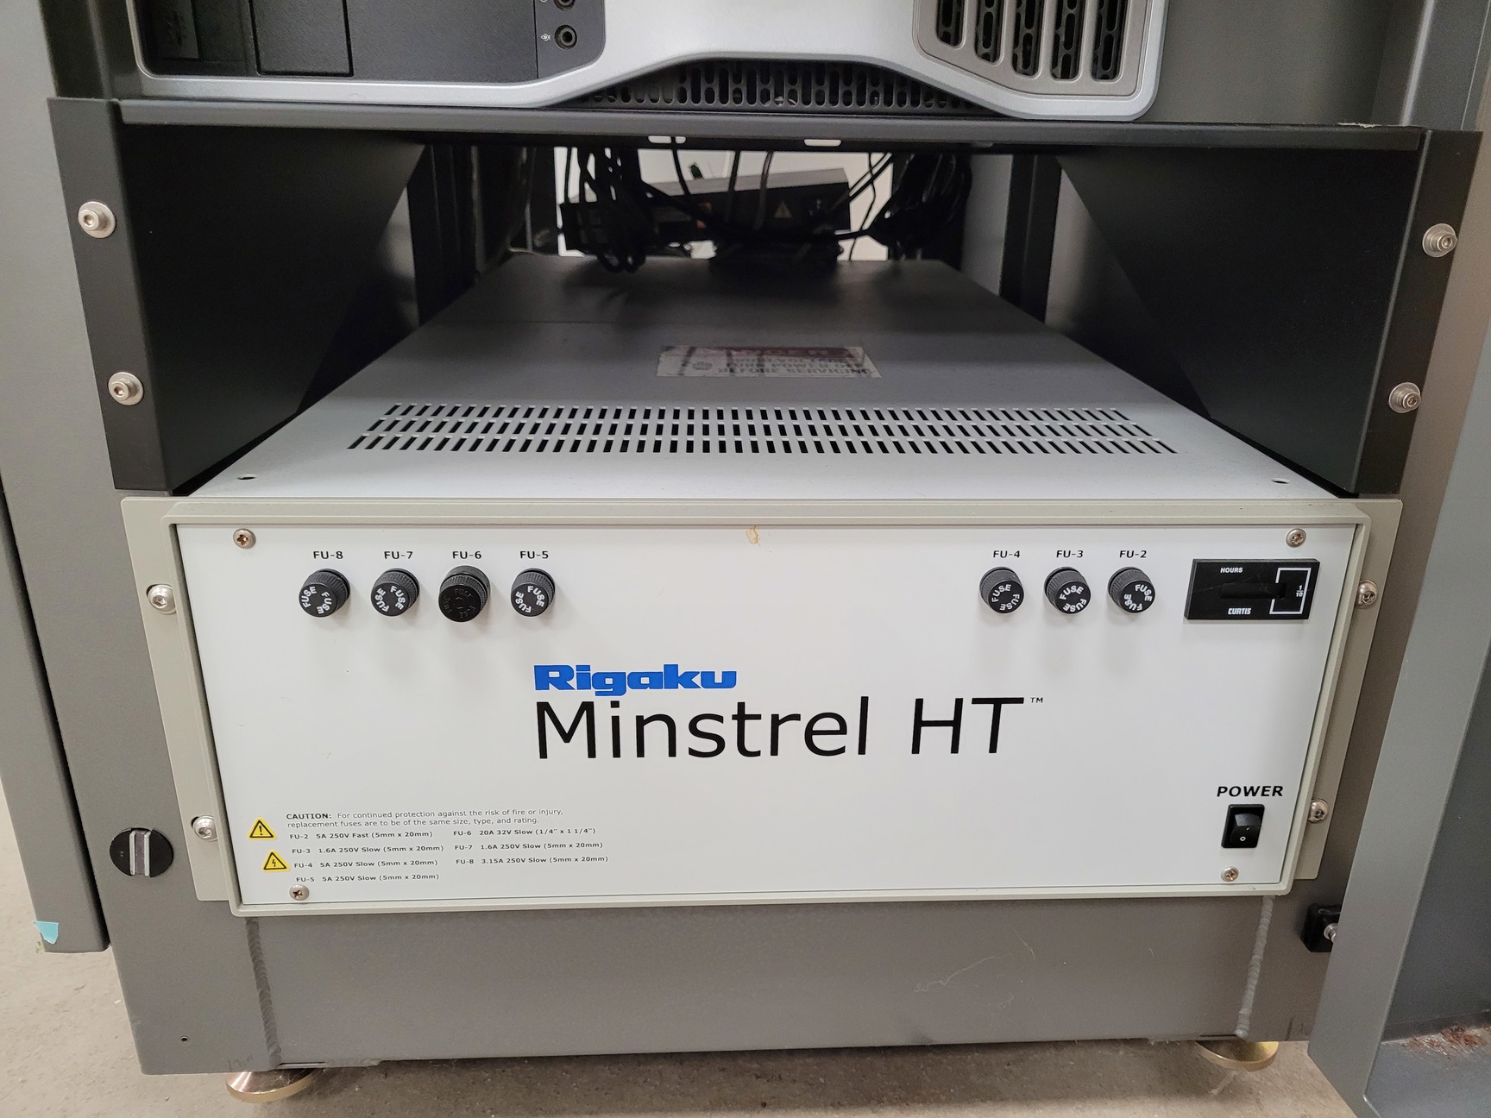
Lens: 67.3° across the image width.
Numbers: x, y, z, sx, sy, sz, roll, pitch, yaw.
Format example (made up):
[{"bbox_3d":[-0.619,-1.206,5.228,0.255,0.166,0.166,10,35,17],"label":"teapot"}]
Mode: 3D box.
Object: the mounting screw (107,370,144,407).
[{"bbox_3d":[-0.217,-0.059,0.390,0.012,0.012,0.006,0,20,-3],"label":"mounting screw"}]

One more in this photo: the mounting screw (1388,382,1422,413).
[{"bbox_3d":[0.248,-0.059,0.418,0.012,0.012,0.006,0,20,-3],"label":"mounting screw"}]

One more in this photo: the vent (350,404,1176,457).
[{"bbox_3d":[0.010,-0.063,0.534,0.366,0.003,0.093,0,20,-3],"label":"vent"}]

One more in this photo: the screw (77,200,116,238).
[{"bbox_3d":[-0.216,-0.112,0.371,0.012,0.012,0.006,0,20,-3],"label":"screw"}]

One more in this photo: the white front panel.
[{"bbox_3d":[0.013,0.062,0.446,0.440,0.167,0.005,0,20,-3],"label":"white front panel"}]

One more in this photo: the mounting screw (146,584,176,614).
[{"bbox_3d":[-0.218,0.016,0.420,0.011,0.011,0.004,0,20,-3],"label":"mounting screw"}]

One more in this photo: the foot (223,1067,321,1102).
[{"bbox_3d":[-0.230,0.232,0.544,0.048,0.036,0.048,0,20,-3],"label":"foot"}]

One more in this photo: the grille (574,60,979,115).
[{"bbox_3d":[0.015,-0.188,0.450,0.168,0.023,0.005,0,20,-3],"label":"grille"}]

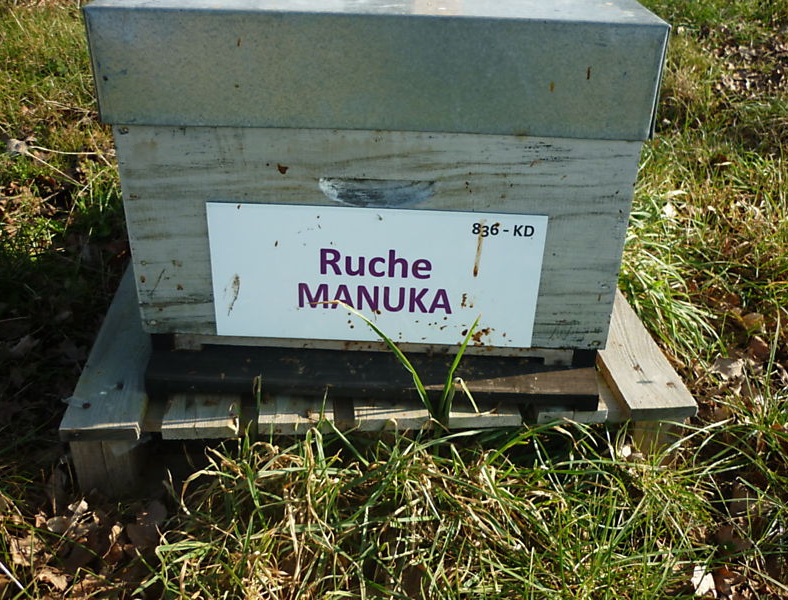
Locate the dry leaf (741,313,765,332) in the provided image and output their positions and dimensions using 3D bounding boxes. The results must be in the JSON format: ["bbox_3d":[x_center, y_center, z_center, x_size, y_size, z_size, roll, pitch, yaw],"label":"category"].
[{"bbox_3d":[0.500,0.031,1.065,0.035,0.010,0.041,17,33,25],"label":"dry leaf"}]

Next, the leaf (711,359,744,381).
[{"bbox_3d":[0.420,0.087,0.958,0.041,0.010,0.037,17,33,24],"label":"leaf"}]

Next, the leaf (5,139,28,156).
[{"bbox_3d":[-0.792,-0.320,1.600,0.052,0.013,0.065,-13,33,-24],"label":"leaf"}]

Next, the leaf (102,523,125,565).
[{"bbox_3d":[-0.251,0.218,0.684,0.018,0.015,0.036,1,26,-1],"label":"leaf"}]

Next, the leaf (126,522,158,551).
[{"bbox_3d":[-0.230,0.216,0.699,0.027,0.010,0.025,-6,27,-15],"label":"leaf"}]

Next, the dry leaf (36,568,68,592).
[{"bbox_3d":[-0.288,0.236,0.644,0.031,0.009,0.016,16,30,27],"label":"dry leaf"}]

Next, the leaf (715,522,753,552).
[{"bbox_3d":[0.325,0.227,0.730,0.037,0.010,0.032,19,34,28],"label":"leaf"}]

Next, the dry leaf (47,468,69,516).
[{"bbox_3d":[-0.327,0.185,0.742,0.021,0.022,0.046,-8,28,-20],"label":"dry leaf"}]

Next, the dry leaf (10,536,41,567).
[{"bbox_3d":[-0.326,0.221,0.673,0.026,0.011,0.029,-9,28,-21],"label":"dry leaf"}]

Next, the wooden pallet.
[{"bbox_3d":[-0.041,-0.039,1.107,0.615,0.110,0.800,-1,30,-5],"label":"wooden pallet"}]

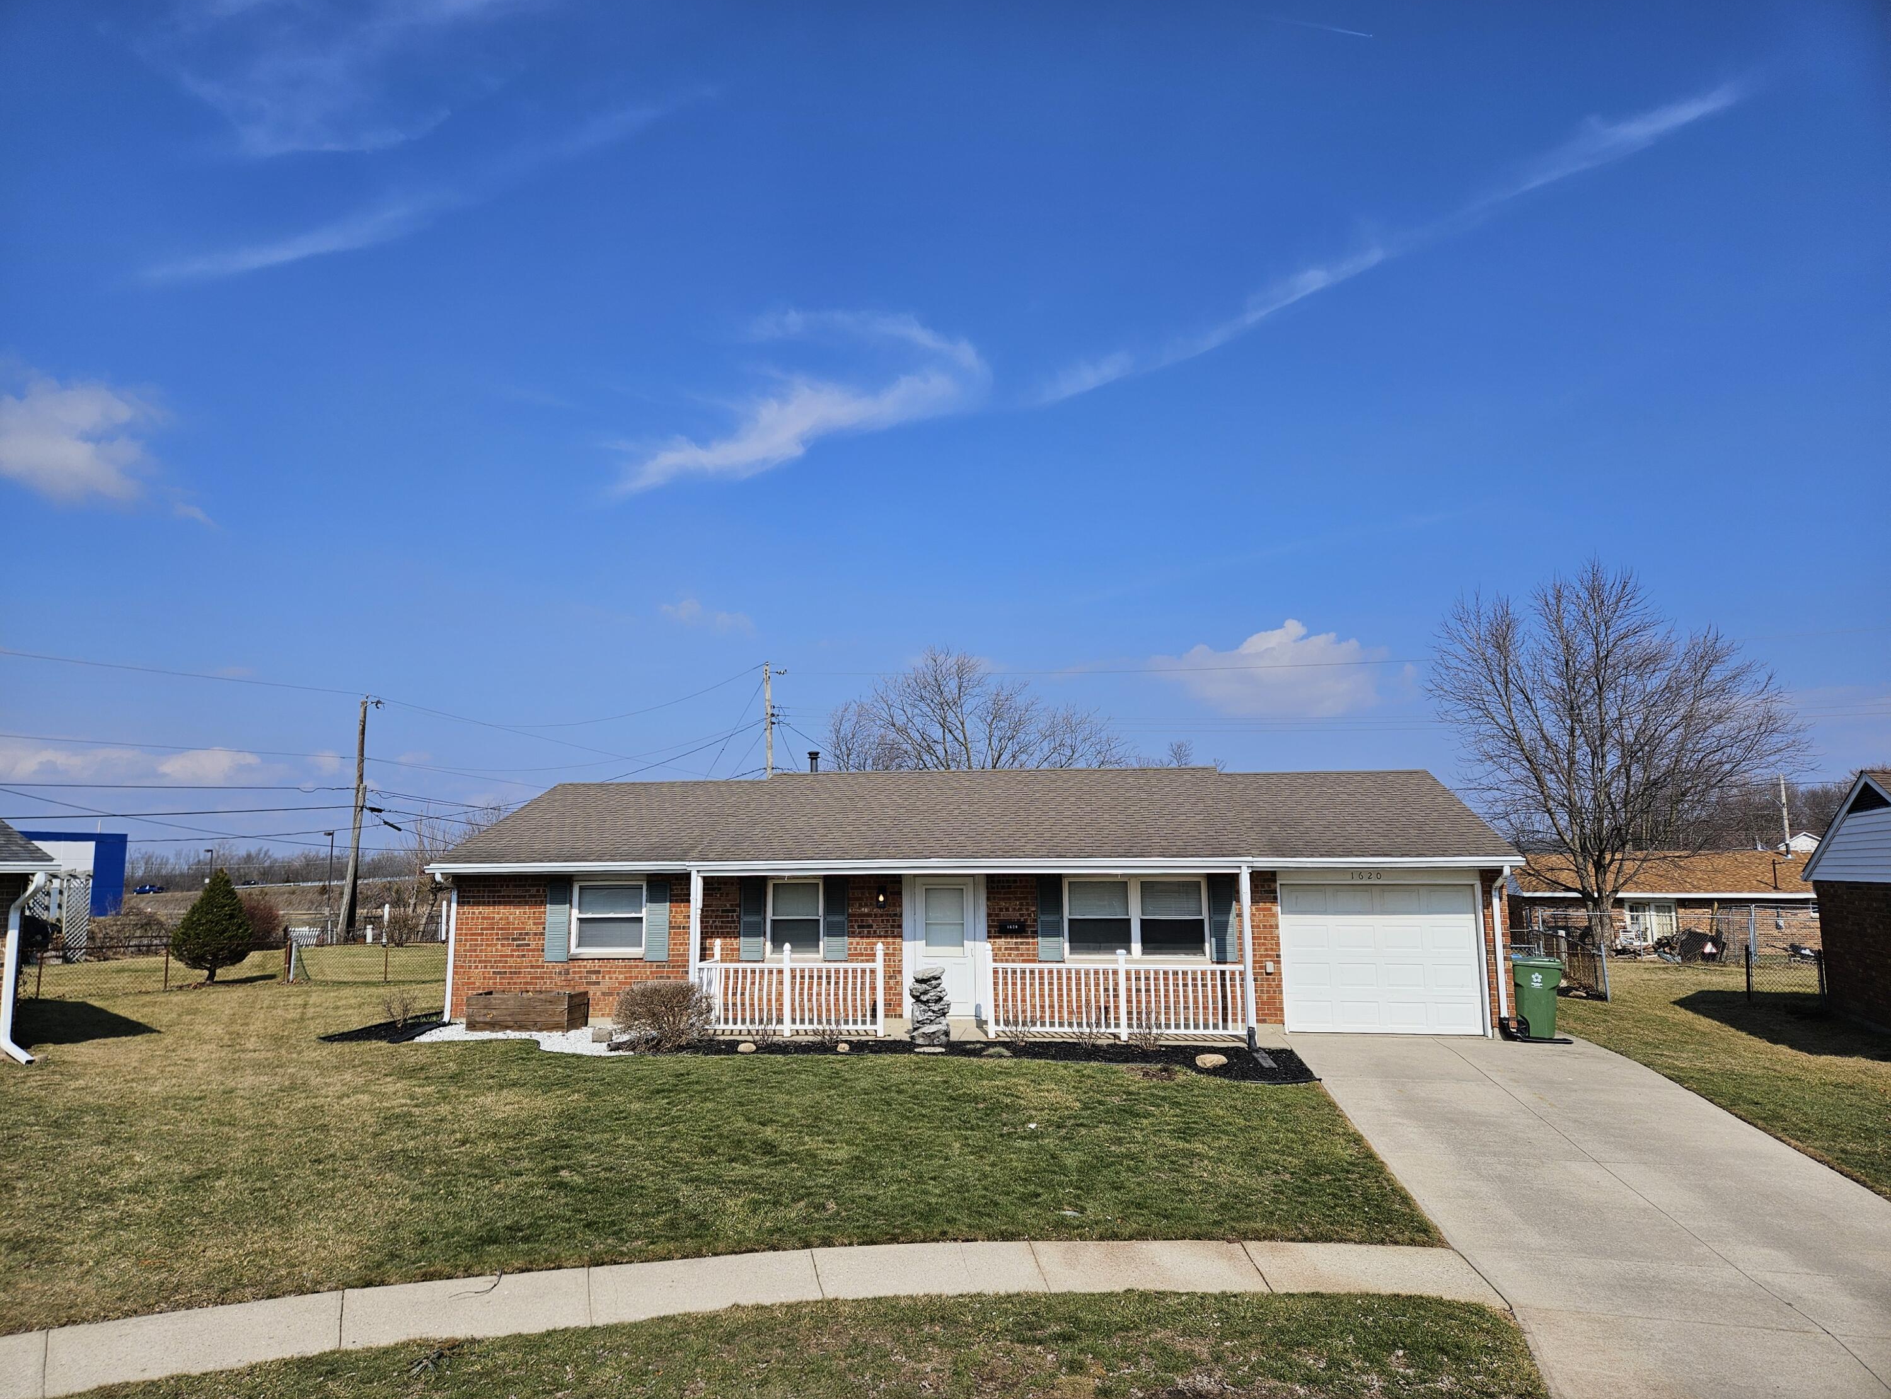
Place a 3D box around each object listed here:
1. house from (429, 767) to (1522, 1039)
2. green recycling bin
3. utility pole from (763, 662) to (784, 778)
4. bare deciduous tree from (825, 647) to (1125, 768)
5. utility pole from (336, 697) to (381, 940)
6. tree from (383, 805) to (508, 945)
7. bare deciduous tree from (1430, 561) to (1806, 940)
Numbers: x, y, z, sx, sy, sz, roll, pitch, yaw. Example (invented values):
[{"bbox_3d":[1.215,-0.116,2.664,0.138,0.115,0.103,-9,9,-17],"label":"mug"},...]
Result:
[{"bbox_3d":[0.548,3.432,22.781,16.150,4.300,9.200,-1,-9,6],"label":"house"},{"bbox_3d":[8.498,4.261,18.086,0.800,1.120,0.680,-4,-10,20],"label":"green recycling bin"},{"bbox_3d":[-6.406,3.919,45.957,0.900,10.779,0.450,0,-9,0],"label":"utility pole"},{"bbox_3d":[1.306,3.874,50.008,12.346,12.163,11.500,0,-9,0],"label":"bare deciduous tree"},{"bbox_3d":[-23.944,4.790,51.401,1.100,9.887,0.500,0,-9,0],"label":"utility pole"},{"bbox_3d":[-19.119,6.656,48.571,5.195,5.260,4.800,0,-9,0],"label":"tree"},{"bbox_3d":[22.031,1.775,41.213,12.343,13.000,11.500,0,-9,0],"label":"bare deciduous tree"}]

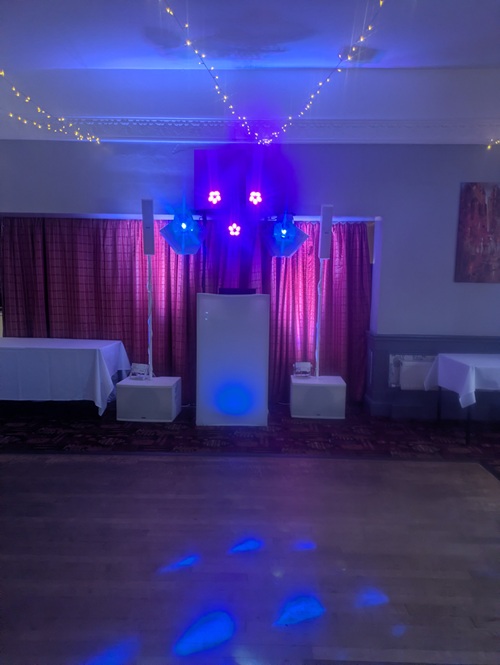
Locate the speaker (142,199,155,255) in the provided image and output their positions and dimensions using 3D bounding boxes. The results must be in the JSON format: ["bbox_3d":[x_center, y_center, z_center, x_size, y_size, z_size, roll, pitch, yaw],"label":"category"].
[{"bbox_3d":[-1.056,-1.100,5.020,0.109,0.565,0.125,-2,6,-9],"label":"speaker"}]

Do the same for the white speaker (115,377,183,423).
[{"bbox_3d":[-1.067,0.710,5.165,0.579,0.380,0.451,1,6,3],"label":"white speaker"}]

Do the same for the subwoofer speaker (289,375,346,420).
[{"bbox_3d":[0.757,0.719,5.411,0.579,0.380,0.451,1,6,3],"label":"subwoofer speaker"}]

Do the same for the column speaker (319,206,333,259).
[{"bbox_3d":[0.832,-1.102,5.265,0.109,0.565,0.125,2,6,2],"label":"column speaker"}]

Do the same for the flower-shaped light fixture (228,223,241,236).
[{"bbox_3d":[-0.162,-1.102,5.166,0.135,0.135,0.090,1,6,0],"label":"flower-shaped light fixture"}]

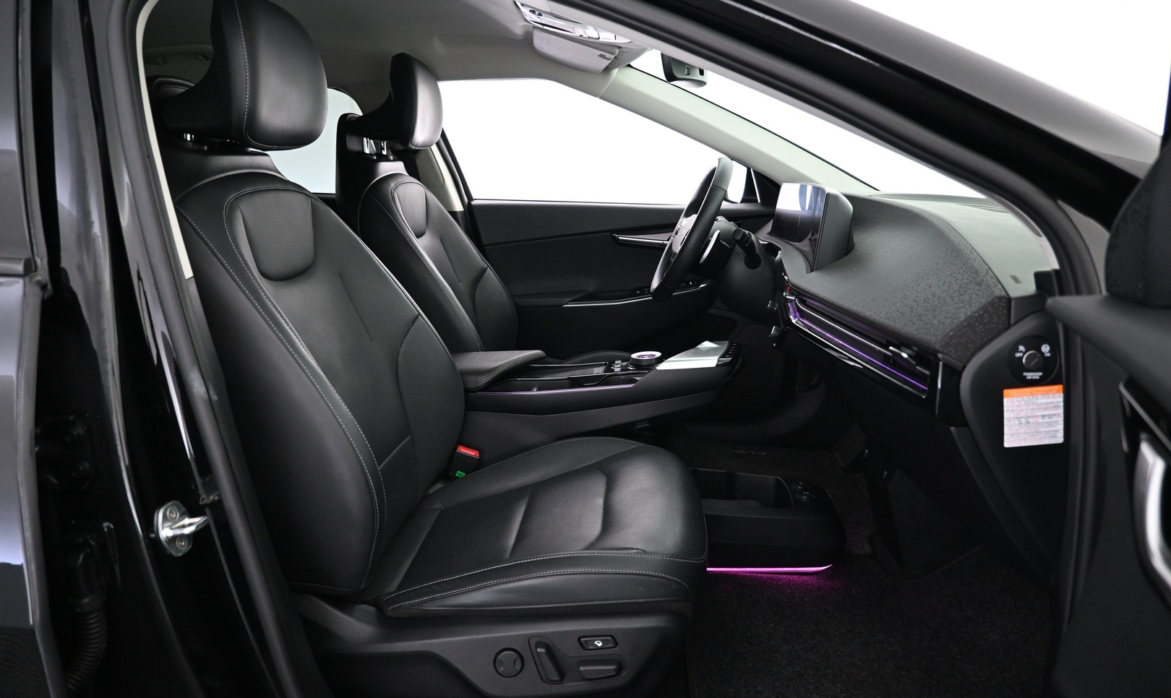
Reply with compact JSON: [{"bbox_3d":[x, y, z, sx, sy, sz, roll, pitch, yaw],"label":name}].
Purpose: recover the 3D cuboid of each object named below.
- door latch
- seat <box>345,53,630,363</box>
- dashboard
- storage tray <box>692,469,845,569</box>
[{"bbox_3d":[-0.404,0.179,0.780,0.037,0.055,0.042,4,14,17],"label":"door latch"},{"bbox_3d":[-0.173,-0.213,1.884,0.803,0.951,0.555,1,13,3],"label":"seat"},{"bbox_3d":[0.634,-0.096,1.478,0.505,0.409,1.414,1,13,3],"label":"dashboard"},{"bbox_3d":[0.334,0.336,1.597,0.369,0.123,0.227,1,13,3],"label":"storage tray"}]

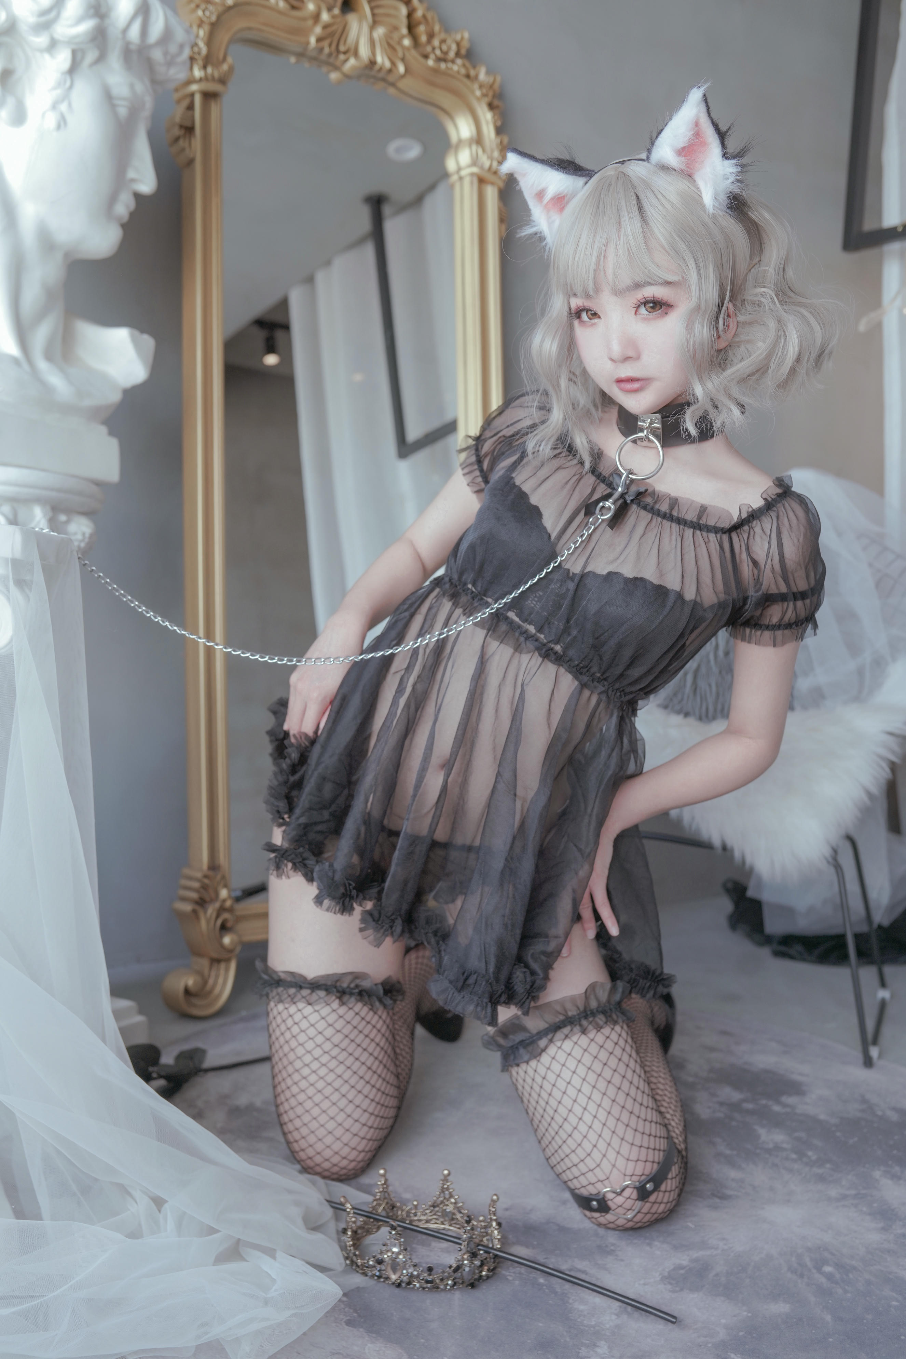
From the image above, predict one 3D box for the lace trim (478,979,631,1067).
[{"bbox_3d":[0.117,0.378,1.455,0.168,0.060,0.155,-25,-12,11],"label":"lace trim"}]

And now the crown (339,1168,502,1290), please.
[{"bbox_3d":[-0.031,0.535,1.298,0.155,0.070,0.148,1,3,0],"label":"crown"}]

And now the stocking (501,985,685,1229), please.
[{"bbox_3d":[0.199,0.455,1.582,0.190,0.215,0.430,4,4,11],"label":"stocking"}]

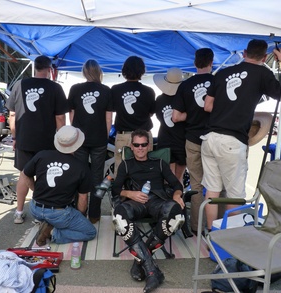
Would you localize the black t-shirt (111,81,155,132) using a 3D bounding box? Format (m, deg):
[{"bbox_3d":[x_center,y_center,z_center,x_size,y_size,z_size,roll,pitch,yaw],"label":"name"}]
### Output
[{"bbox_3d":[-0.079,-0.417,3.220,0.460,0.540,0.280,1,5,0],"label":"black t-shirt"}]

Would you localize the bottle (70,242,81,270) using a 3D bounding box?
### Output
[{"bbox_3d":[-0.480,0.810,2.268,0.073,0.195,0.073,1,5,0],"label":"bottle"}]

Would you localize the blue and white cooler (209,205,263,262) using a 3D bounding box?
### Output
[{"bbox_3d":[0.860,0.703,2.452,0.500,0.430,0.280,-1,5,-35],"label":"blue and white cooler"}]

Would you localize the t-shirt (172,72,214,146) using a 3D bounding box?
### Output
[{"bbox_3d":[0.588,-0.373,2.990,0.500,0.680,0.300,3,4,12],"label":"t-shirt"}]

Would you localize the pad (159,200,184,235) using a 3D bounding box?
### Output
[{"bbox_3d":[0.238,0.543,2.270,0.160,0.230,0.120,25,-6,-19],"label":"pad"}]

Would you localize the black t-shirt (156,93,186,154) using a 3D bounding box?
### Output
[{"bbox_3d":[0.349,-0.257,3.330,0.390,0.600,0.260,2,5,3],"label":"black t-shirt"}]

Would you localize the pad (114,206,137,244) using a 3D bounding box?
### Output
[{"bbox_3d":[-0.115,0.581,2.330,0.155,0.250,0.130,-26,-16,23],"label":"pad"}]

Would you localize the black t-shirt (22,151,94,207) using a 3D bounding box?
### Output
[{"bbox_3d":[-0.724,0.288,2.660,0.540,0.500,0.330,1,-18,-1],"label":"black t-shirt"}]

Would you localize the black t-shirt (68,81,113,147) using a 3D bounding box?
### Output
[{"bbox_3d":[-0.528,-0.338,3.220,0.470,0.670,0.270,2,4,-2],"label":"black t-shirt"}]

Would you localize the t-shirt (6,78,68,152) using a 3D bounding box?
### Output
[{"bbox_3d":[-1.091,-0.315,3.200,0.580,0.740,0.320,1,5,-7],"label":"t-shirt"}]

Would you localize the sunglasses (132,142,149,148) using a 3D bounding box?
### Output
[{"bbox_3d":[0.000,-0.009,2.740,0.145,0.045,0.140,2,4,0],"label":"sunglasses"}]

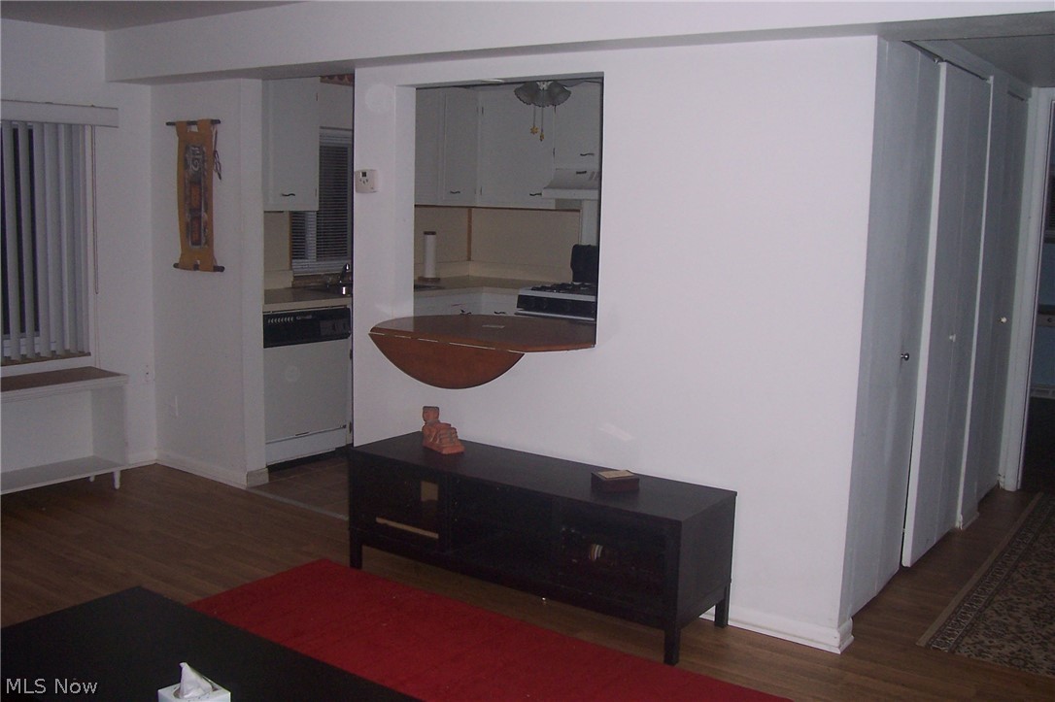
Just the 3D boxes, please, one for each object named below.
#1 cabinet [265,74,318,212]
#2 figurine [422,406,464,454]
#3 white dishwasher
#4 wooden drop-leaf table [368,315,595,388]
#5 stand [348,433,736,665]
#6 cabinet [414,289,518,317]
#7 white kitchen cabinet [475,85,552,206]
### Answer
[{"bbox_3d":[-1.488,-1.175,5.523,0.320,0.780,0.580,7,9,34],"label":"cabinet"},{"bbox_3d":[-0.325,0.308,3.904,0.090,0.160,0.150,-4,9,-34],"label":"figurine"},{"bbox_3d":[-1.415,0.167,5.516,0.600,0.860,0.605,7,9,34],"label":"white dishwasher"},{"bbox_3d":[-0.103,0.002,4.084,1.015,0.204,0.848,7,9,35],"label":"wooden drop-leaf table"},{"bbox_3d":[0.007,0.671,3.682,1.420,0.478,0.402,7,9,34],"label":"stand"},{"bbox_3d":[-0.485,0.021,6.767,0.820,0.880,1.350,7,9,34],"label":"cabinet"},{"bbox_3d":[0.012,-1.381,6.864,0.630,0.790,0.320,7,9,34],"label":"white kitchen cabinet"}]

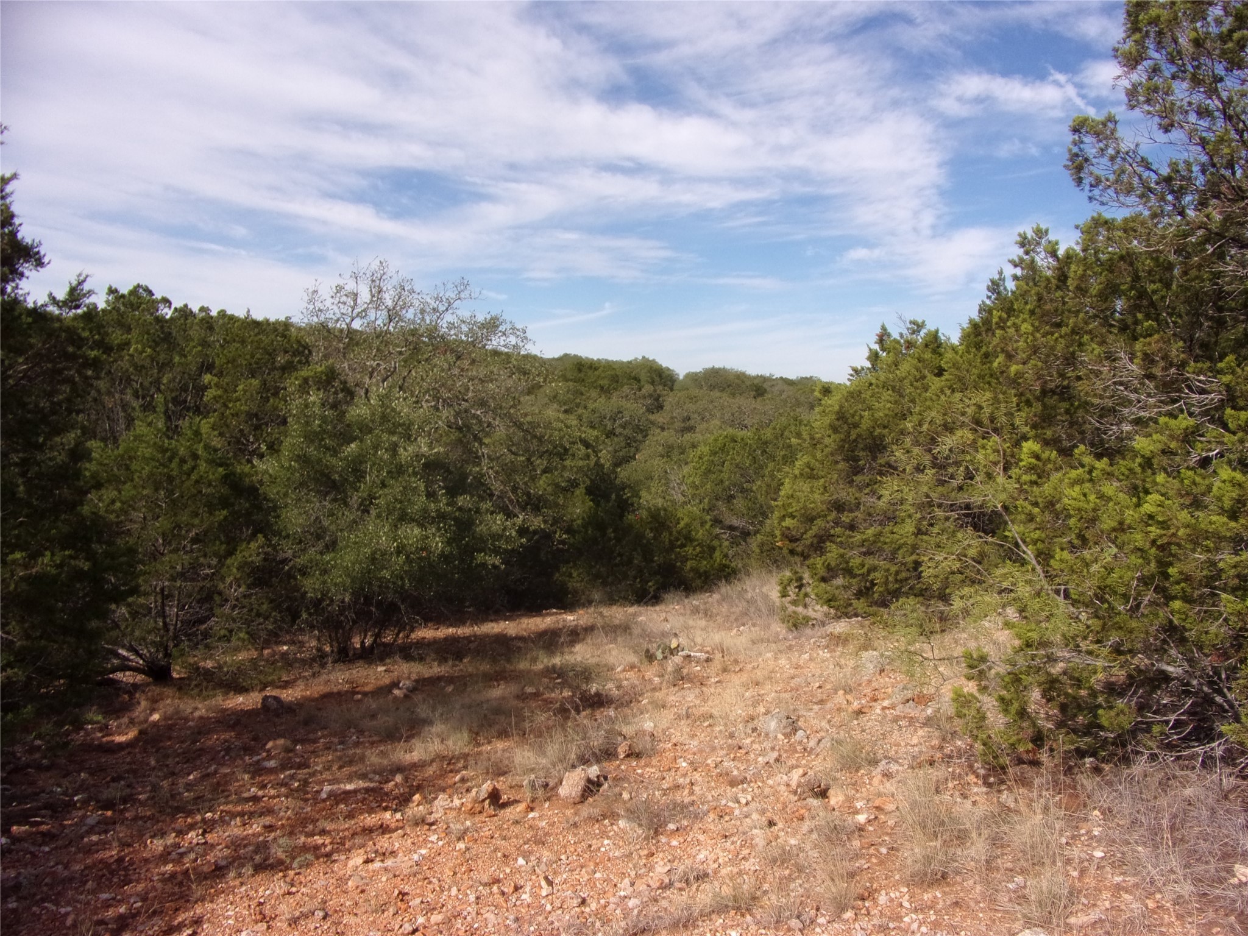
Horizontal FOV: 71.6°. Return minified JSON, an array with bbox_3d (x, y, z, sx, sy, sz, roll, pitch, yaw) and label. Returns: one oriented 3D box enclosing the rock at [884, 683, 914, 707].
[{"bbox_3d":[2.034,1.680,6.400,0.220,0.130,0.180,1,2,18],"label":"rock"}]

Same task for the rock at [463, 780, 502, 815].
[{"bbox_3d":[-0.730,1.695,4.450,0.200,0.145,0.165,0,2,-9],"label":"rock"}]

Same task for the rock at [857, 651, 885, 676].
[{"bbox_3d":[2.024,1.604,7.100,0.230,0.165,0.200,1,2,16],"label":"rock"}]

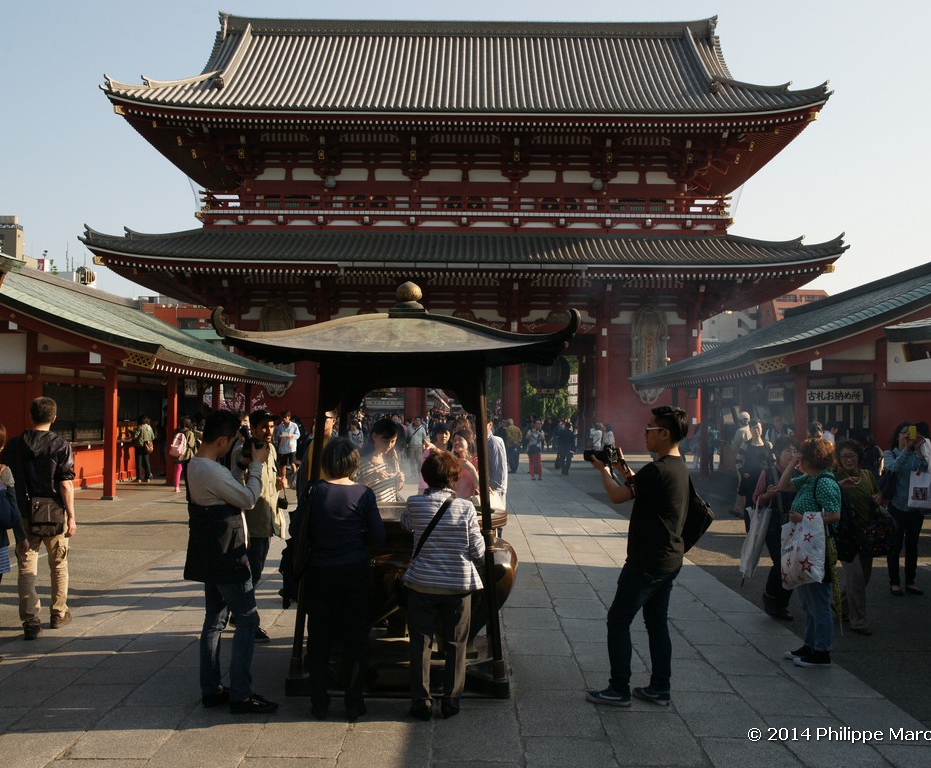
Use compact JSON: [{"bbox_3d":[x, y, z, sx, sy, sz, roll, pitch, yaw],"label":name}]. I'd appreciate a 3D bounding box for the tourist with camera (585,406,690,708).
[{"bbox_3d":[1.014,1.002,5.639,0.620,1.740,0.500,0,-1,20],"label":"tourist with camera"}]

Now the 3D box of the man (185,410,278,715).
[{"bbox_3d":[-1.366,1.013,5.600,0.500,1.720,0.470,1,-2,-35],"label":"man"}]

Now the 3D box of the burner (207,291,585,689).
[{"bbox_3d":[-0.400,0.606,6.420,2.050,2.550,2.050,0,-1,0],"label":"burner"}]

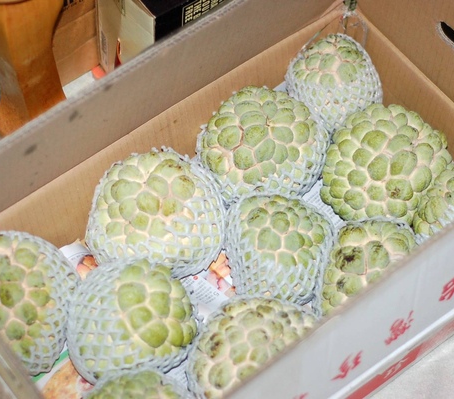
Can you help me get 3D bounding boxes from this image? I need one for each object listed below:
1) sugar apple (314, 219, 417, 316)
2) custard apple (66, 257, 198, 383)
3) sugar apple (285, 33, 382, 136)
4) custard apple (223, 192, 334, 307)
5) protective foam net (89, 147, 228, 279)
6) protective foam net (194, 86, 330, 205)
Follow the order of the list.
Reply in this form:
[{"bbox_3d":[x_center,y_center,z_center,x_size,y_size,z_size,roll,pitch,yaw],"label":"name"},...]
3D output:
[{"bbox_3d":[0.120,0.057,1.062,0.087,0.078,0.093,0,62,-2],"label":"sugar apple"},{"bbox_3d":[-0.077,0.099,1.025,0.107,0.095,0.106,0,62,-2],"label":"custard apple"},{"bbox_3d":[0.099,-0.107,1.158,0.089,0.099,0.089,0,58,0],"label":"sugar apple"},{"bbox_3d":[0.045,0.042,1.062,0.094,0.089,0.097,0,62,-2],"label":"custard apple"},{"bbox_3d":[-0.062,0.011,1.086,0.119,0.098,0.117,0,58,0],"label":"protective foam net"},{"bbox_3d":[0.030,-0.049,1.105,0.116,0.099,0.108,0,62,-2],"label":"protective foam net"}]

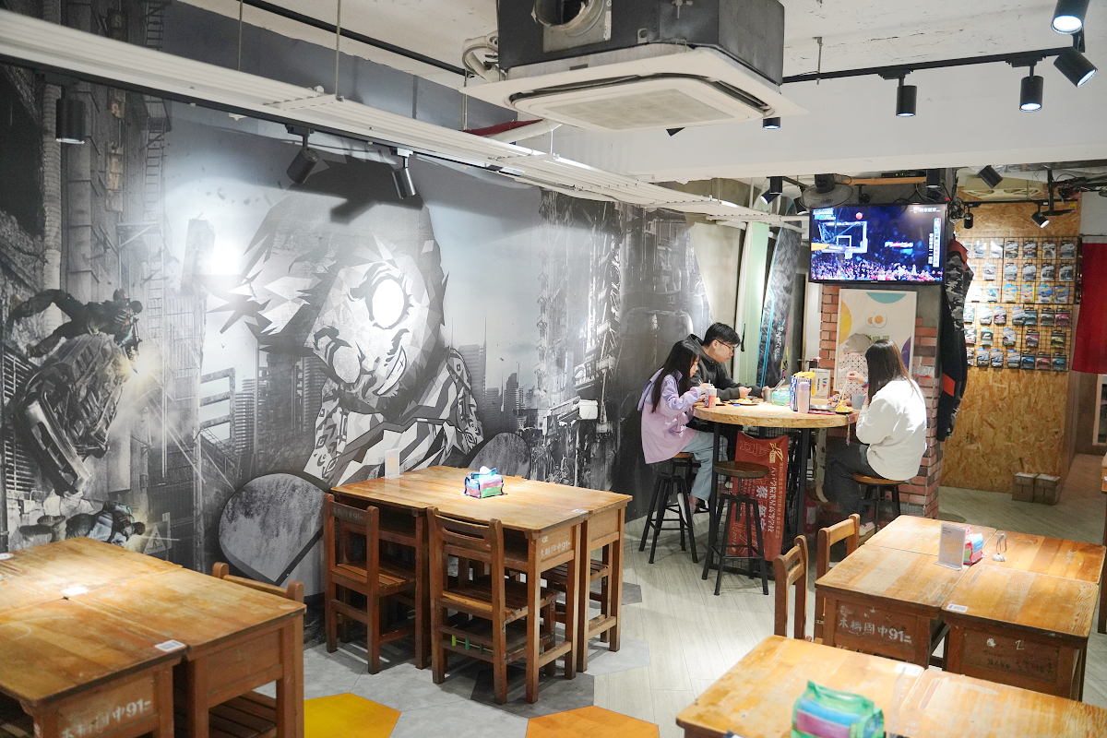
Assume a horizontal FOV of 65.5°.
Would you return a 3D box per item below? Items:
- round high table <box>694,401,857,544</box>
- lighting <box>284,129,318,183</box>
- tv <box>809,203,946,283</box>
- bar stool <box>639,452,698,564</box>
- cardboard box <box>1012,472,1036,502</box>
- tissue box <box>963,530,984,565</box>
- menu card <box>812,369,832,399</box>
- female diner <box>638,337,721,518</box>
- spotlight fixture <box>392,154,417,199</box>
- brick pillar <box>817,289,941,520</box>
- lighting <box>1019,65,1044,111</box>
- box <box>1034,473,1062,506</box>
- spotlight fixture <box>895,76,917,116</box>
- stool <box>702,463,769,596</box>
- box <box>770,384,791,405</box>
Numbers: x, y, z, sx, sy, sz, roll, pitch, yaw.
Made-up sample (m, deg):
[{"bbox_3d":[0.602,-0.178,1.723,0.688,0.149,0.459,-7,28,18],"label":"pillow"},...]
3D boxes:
[{"bbox_3d":[1.413,0.766,5.561,1.030,1.030,1.030,1,4,0],"label":"round high table"},{"bbox_3d":[-1.052,-0.881,3.590,0.145,0.220,0.080,4,5,34],"label":"lighting"},{"bbox_3d":[2.356,-0.912,6.291,0.965,0.560,0.070,4,11,34],"label":"tv"},{"bbox_3d":[0.781,0.900,5.781,0.342,0.735,0.342,1,4,-7],"label":"bar stool"},{"bbox_3d":[4.217,1.058,7.689,0.163,0.213,0.235,5,6,36],"label":"cardboard box"},{"bbox_3d":[1.536,0.660,3.263,0.107,0.105,0.140,-3,6,-45],"label":"tissue box"},{"bbox_3d":[2.029,0.116,6.550,0.150,0.215,0.040,4,5,36],"label":"menu card"},{"bbox_3d":[0.861,0.418,5.775,0.600,1.200,0.420,0,4,-14],"label":"female diner"},{"bbox_3d":[-0.706,-0.909,4.080,0.105,0.200,0.080,-3,6,-42],"label":"spotlight fixture"},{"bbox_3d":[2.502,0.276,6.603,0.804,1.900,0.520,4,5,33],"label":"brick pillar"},{"bbox_3d":[1.832,-1.076,3.298,0.078,0.158,0.078,4,5,33],"label":"lighting"},{"bbox_3d":[4.430,1.078,7.711,0.170,0.220,0.280,5,5,38],"label":"box"},{"bbox_3d":[1.446,-1.118,3.530,0.077,0.158,0.077,4,5,34],"label":"spotlight fixture"},{"bbox_3d":[1.105,0.950,5.192,0.342,0.735,0.342,1,4,-4],"label":"stool"},{"bbox_3d":[1.551,0.186,5.773,0.150,0.105,0.105,-3,6,-45],"label":"box"}]

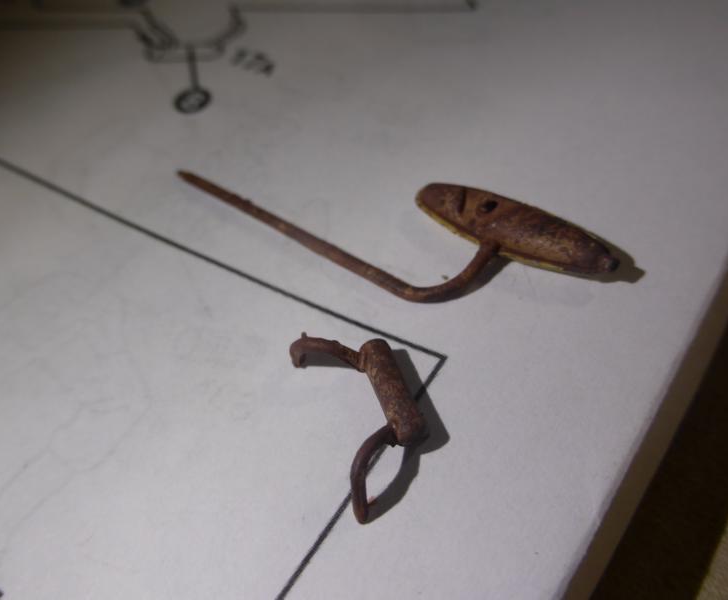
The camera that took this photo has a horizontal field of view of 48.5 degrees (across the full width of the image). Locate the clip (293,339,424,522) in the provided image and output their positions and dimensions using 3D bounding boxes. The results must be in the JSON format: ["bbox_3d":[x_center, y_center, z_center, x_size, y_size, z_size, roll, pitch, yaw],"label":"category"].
[{"bbox_3d":[0.000,0.011,0.085,0.011,0.005,0.022,-20,51,-9],"label":"clip"}]

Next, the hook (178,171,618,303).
[{"bbox_3d":[0.002,-0.012,0.104,0.061,0.005,0.018,27,59,27],"label":"hook"}]

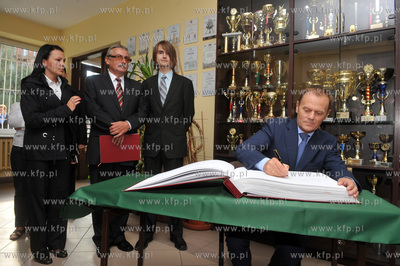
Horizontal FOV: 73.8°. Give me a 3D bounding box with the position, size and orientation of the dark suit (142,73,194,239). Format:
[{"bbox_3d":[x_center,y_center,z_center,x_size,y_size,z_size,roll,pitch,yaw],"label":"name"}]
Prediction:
[{"bbox_3d":[-0.280,0.200,2.370,0.460,1.470,0.310,1,0,0],"label":"dark suit"}]

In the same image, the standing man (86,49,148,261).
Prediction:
[{"bbox_3d":[-0.720,0.135,2.270,0.540,1.760,0.460,1,1,-28],"label":"standing man"}]

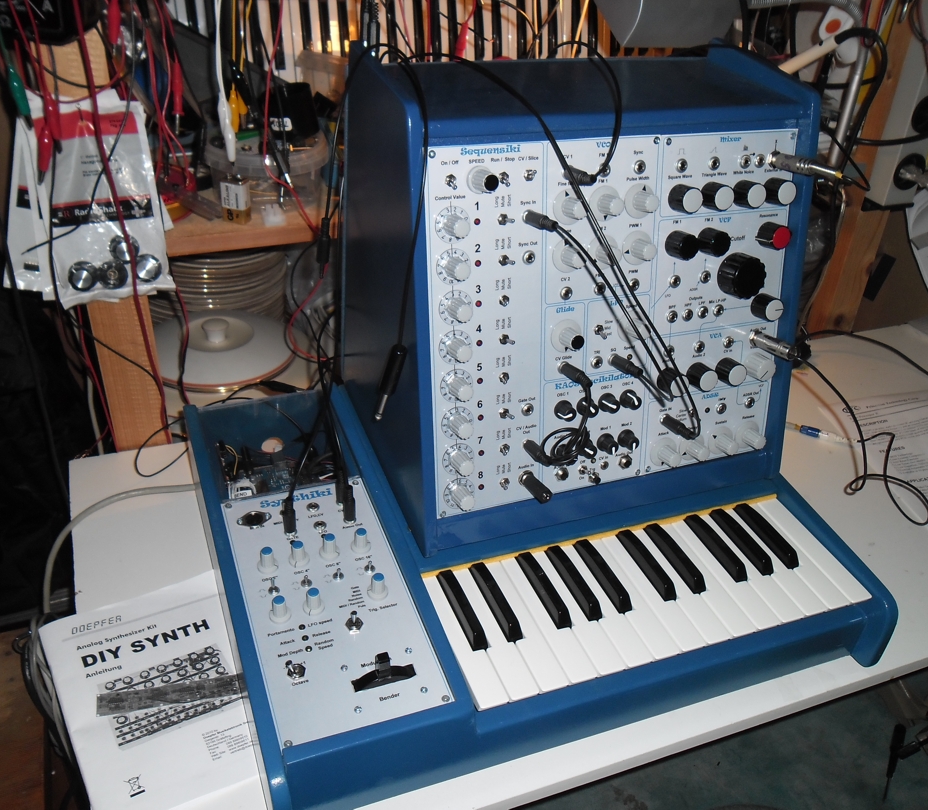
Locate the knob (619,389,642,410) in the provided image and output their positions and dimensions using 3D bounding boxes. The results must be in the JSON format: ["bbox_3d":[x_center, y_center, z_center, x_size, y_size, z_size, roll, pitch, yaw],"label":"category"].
[{"bbox_3d":[0.142,-0.003,0.711,0.017,0.017,0.013,-9,22,-19],"label":"knob"}]

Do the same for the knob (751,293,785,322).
[{"bbox_3d":[0.254,-0.081,0.705,0.019,0.019,0.018,-9,23,-20],"label":"knob"}]

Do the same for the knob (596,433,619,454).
[{"bbox_3d":[0.124,0.034,0.715,0.018,0.018,0.012,-9,22,-20],"label":"knob"}]

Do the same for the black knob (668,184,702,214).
[{"bbox_3d":[0.170,-0.157,0.642,0.019,0.019,0.018,-9,23,-20],"label":"black knob"}]

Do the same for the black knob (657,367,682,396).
[{"bbox_3d":[0.175,-0.018,0.703,0.022,0.022,0.016,-9,21,-21],"label":"black knob"}]

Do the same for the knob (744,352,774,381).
[{"bbox_3d":[0.265,-0.034,0.749,0.022,0.022,0.016,-9,22,-20],"label":"knob"}]

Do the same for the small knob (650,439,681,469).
[{"bbox_3d":[0.181,0.045,0.740,0.028,0.028,0.018,-9,22,-20],"label":"small knob"}]

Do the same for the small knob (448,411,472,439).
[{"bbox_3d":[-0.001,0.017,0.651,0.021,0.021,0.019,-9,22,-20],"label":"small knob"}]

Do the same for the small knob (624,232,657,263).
[{"bbox_3d":[0.142,-0.122,0.664,0.026,0.026,0.018,-9,22,-20],"label":"small knob"}]

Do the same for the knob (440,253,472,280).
[{"bbox_3d":[-0.004,-0.095,0.589,0.025,0.025,0.018,-9,23,-20],"label":"knob"}]

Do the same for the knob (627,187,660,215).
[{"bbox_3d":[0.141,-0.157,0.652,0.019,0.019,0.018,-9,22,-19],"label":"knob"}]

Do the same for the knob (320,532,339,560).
[{"bbox_3d":[-0.106,0.111,0.665,0.016,0.017,0.016,5,36,-3],"label":"knob"}]

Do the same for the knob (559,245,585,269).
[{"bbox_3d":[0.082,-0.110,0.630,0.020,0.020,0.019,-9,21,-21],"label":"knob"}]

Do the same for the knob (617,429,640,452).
[{"bbox_3d":[0.139,0.031,0.698,0.017,0.017,0.011,-9,23,-20],"label":"knob"}]

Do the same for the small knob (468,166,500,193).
[{"bbox_3d":[0.015,-0.155,0.585,0.020,0.020,0.021,-9,21,-21],"label":"small knob"}]

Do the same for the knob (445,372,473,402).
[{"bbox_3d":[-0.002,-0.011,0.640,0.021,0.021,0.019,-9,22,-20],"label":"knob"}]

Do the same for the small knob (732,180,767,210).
[{"bbox_3d":[0.233,-0.170,0.684,0.021,0.021,0.017,-9,22,-19],"label":"small knob"}]

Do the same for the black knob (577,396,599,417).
[{"bbox_3d":[0.101,0.003,0.680,0.016,0.016,0.013,-9,21,-21],"label":"black knob"}]

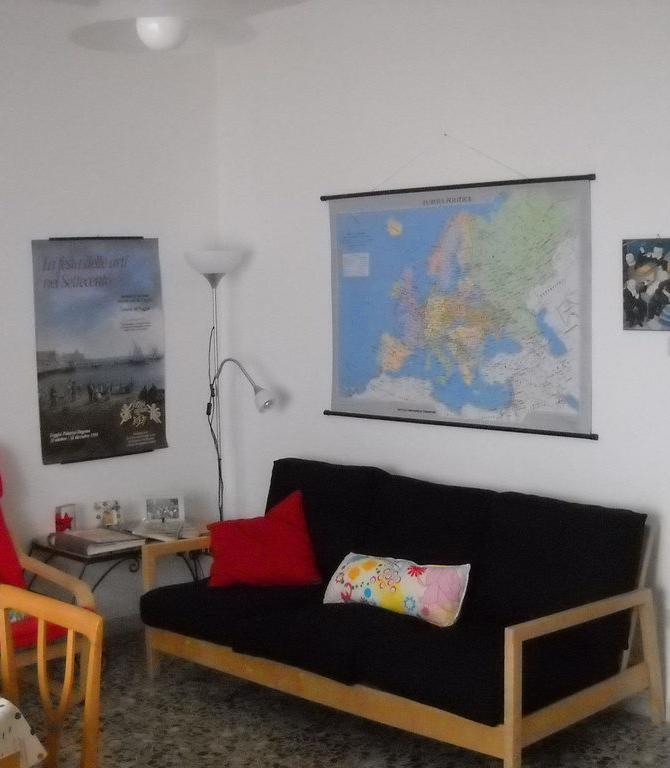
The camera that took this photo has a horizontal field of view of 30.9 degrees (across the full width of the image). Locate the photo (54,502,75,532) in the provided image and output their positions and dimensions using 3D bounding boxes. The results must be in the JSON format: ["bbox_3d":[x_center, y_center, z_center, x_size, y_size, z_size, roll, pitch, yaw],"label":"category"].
[{"bbox_3d":[-1.206,0.605,5.415,0.035,0.138,0.097,4,6,42],"label":"photo"}]

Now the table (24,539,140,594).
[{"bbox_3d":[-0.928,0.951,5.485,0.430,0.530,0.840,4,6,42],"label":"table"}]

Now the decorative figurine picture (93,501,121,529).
[{"bbox_3d":[-1.052,0.601,5.583,0.033,0.128,0.138,4,6,42],"label":"decorative figurine picture"}]

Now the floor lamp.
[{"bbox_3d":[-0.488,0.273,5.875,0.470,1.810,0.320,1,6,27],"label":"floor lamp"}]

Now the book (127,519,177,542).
[{"bbox_3d":[-0.795,0.668,5.363,0.250,0.033,0.170,4,7,44],"label":"book"}]

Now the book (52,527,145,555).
[{"bbox_3d":[-1.029,0.677,5.245,0.290,0.046,0.275,4,7,44],"label":"book"}]

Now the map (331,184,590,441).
[{"bbox_3d":[0.475,-0.322,5.120,1.434,0.987,0.030,4,7,44],"label":"map"}]

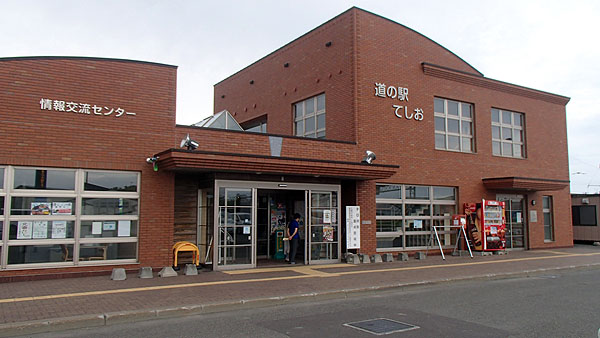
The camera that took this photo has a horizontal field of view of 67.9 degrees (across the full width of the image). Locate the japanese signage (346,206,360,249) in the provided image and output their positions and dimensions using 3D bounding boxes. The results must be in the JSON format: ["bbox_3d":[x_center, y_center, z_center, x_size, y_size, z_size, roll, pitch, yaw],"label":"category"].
[{"bbox_3d":[1.744,1.919,14.564,0.564,1.396,0.059,4,-6,-30],"label":"japanese signage"}]

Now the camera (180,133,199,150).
[{"bbox_3d":[-2.643,-0.658,10.658,0.380,0.400,0.320,3,-6,-31],"label":"camera"}]

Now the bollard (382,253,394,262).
[{"bbox_3d":[2.910,2.918,14.696,0.277,0.247,0.327,4,-6,-30],"label":"bollard"}]

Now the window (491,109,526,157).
[{"bbox_3d":[9.114,-1.508,19.431,2.360,2.050,0.150,3,-6,-31],"label":"window"}]

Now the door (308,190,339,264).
[{"bbox_3d":[0.723,1.733,13.314,1.060,2.150,0.080,3,-6,-31],"label":"door"}]

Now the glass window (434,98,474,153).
[{"bbox_3d":[6.155,-1.691,17.647,2.340,2.050,0.150,3,-6,-31],"label":"glass window"}]

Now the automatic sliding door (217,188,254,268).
[{"bbox_3d":[-1.807,1.666,12.533,1.158,2.247,0.099,4,-6,-30],"label":"automatic sliding door"}]

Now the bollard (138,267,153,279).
[{"bbox_3d":[-3.719,2.499,10.775,0.277,0.247,0.337,4,-6,-30],"label":"bollard"}]

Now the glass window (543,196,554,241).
[{"bbox_3d":[11.532,2.341,20.828,0.772,2.128,0.119,4,-6,-30],"label":"glass window"}]

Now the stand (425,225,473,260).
[{"bbox_3d":[5.431,2.643,16.168,1.485,1.109,0.911,3,-6,-25],"label":"stand"}]

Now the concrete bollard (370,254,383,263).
[{"bbox_3d":[2.481,2.892,14.450,0.277,0.247,0.327,4,-6,-30],"label":"concrete bollard"}]

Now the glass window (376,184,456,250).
[{"bbox_3d":[4.472,1.824,16.793,4.207,2.376,0.129,4,-6,-30],"label":"glass window"}]

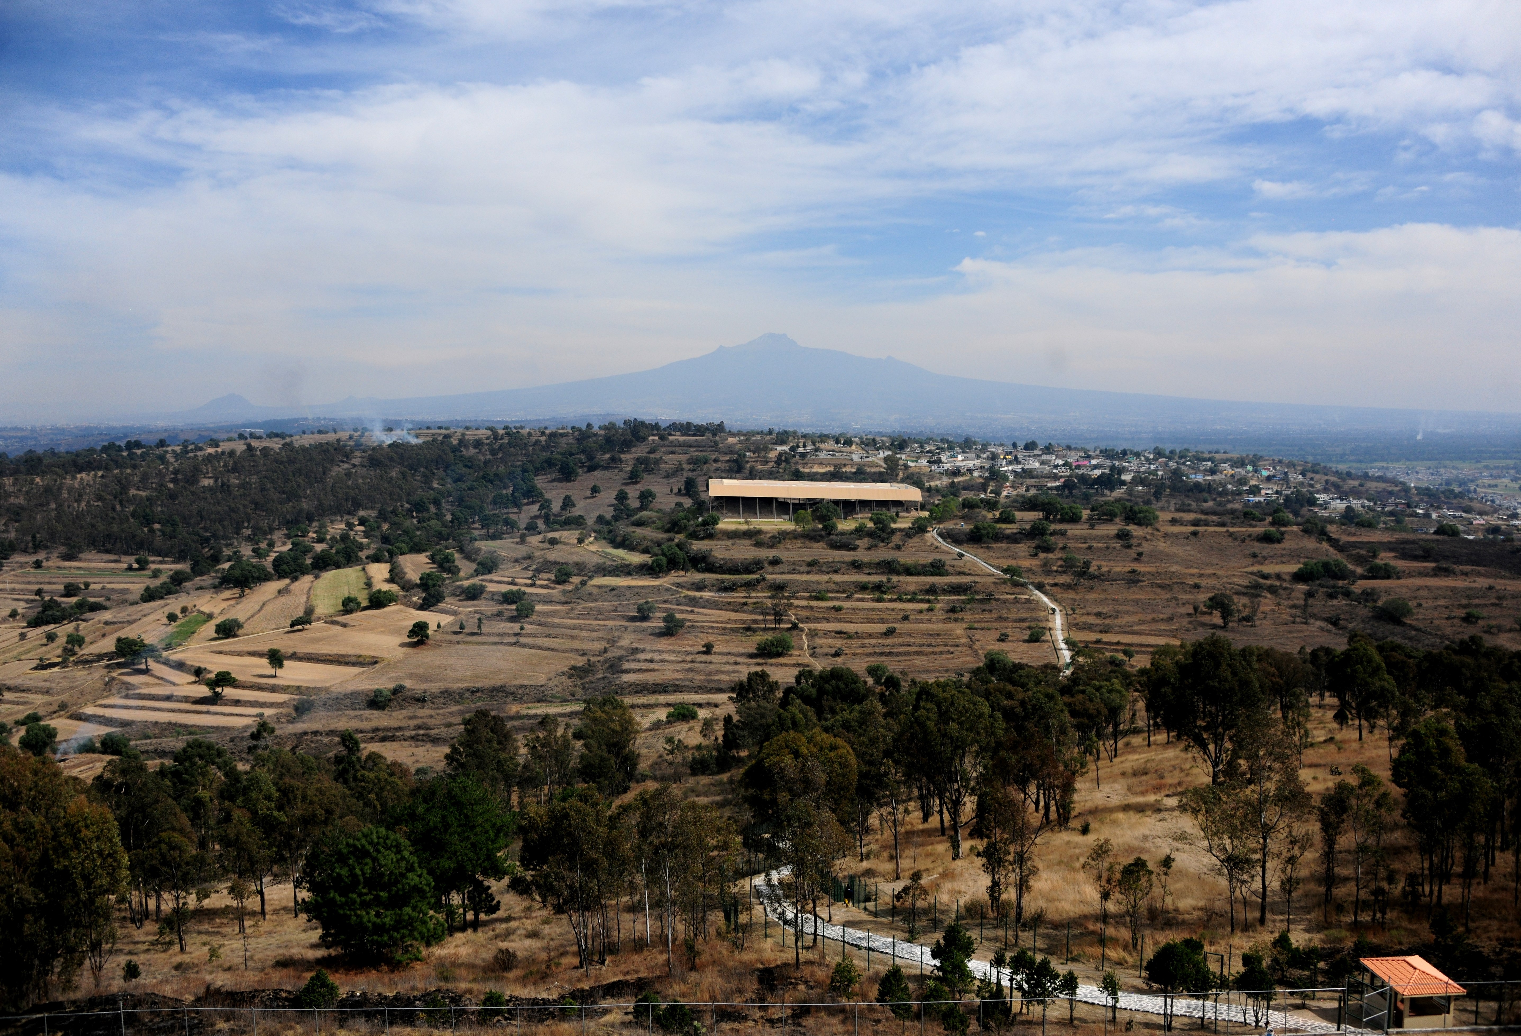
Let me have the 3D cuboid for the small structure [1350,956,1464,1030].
[{"bbox_3d":[34.666,25.240,64.460,3.362,2.997,4.094,0,5,-4],"label":"small structure"}]

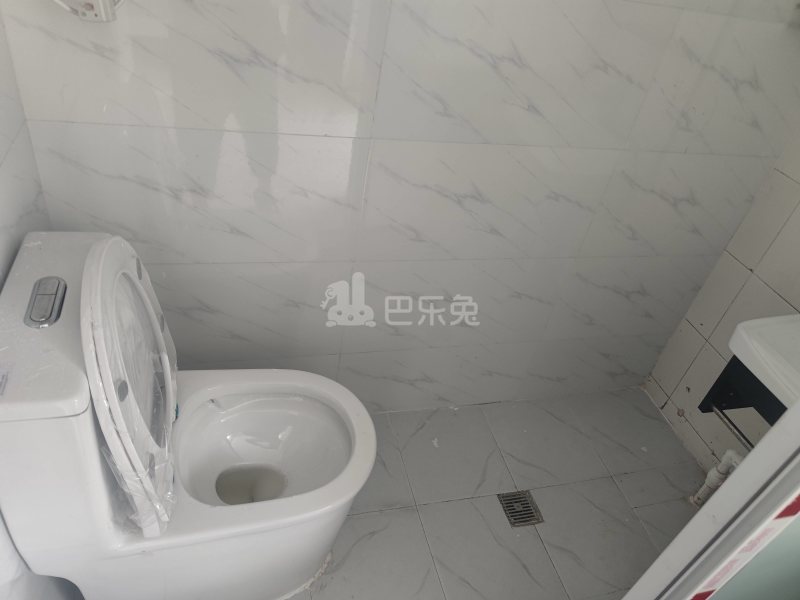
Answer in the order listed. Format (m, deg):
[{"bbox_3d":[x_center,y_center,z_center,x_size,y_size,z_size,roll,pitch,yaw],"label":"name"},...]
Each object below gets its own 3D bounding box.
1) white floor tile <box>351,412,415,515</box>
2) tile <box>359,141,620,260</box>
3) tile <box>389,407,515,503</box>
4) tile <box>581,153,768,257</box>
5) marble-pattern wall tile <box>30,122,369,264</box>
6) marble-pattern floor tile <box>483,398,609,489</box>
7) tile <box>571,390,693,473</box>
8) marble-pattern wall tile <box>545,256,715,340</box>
[{"bbox_3d":[-0.139,0.452,1.531,0.300,0.010,0.300,-2,39,-17],"label":"white floor tile"},{"bbox_3d":[0.203,-0.222,1.298,0.602,0.301,0.010,-2,39,-17],"label":"tile"},{"bbox_3d":[0.148,0.442,1.620,0.301,0.010,0.300,-2,39,-17],"label":"tile"},{"bbox_3d":[0.727,-0.243,1.462,0.497,0.301,0.010,-2,39,-17],"label":"tile"},{"bbox_3d":[-0.370,-0.199,1.120,0.600,0.301,0.010,-2,39,-17],"label":"marble-pattern wall tile"},{"bbox_3d":[0.436,0.431,1.708,0.301,0.010,0.300,-2,39,-17],"label":"marble-pattern floor tile"},{"bbox_3d":[0.732,0.419,1.800,0.308,0.010,0.300,-2,39,-17],"label":"tile"},{"bbox_3d":[0.680,-0.006,1.642,0.497,0.301,0.010,-2,39,-17],"label":"marble-pattern wall tile"}]

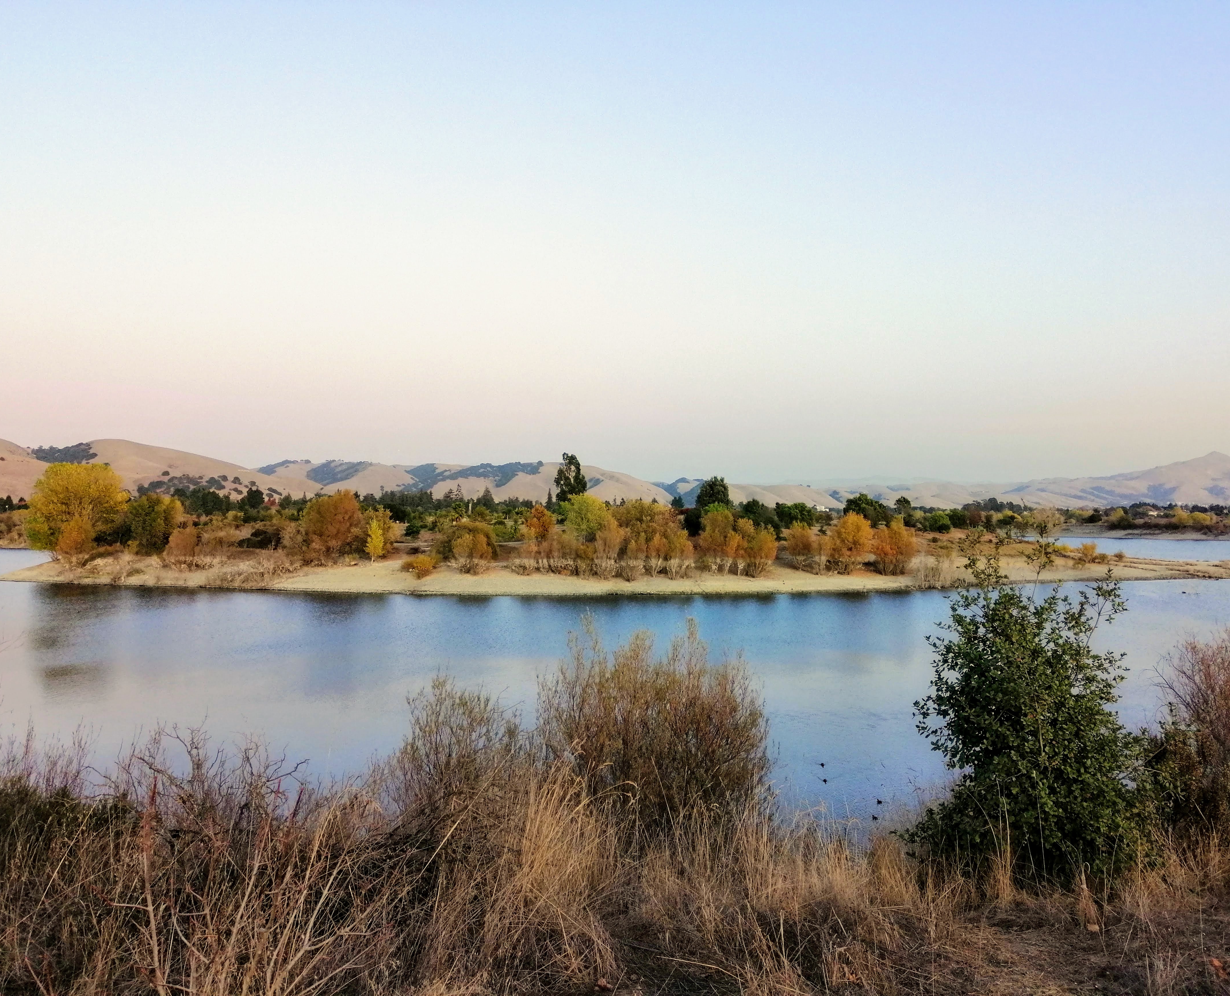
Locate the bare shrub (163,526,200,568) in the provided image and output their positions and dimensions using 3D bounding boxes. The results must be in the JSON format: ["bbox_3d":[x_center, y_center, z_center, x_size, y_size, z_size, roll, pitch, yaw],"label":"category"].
[{"bbox_3d":[-55.260,6.210,132.000,4.630,5.420,4.490,0,0,0],"label":"bare shrub"}]

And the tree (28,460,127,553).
[{"bbox_3d":[-84.130,1.780,162.000,15.900,14.770,15.900,0,-1,0],"label":"tree"}]

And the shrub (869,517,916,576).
[{"bbox_3d":[38.920,6.830,145.000,6.400,7.990,6.400,0,-1,0],"label":"shrub"}]

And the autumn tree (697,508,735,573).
[{"bbox_3d":[13.870,5.830,142.000,5.020,8.960,5.020,0,-1,0],"label":"autumn tree"}]

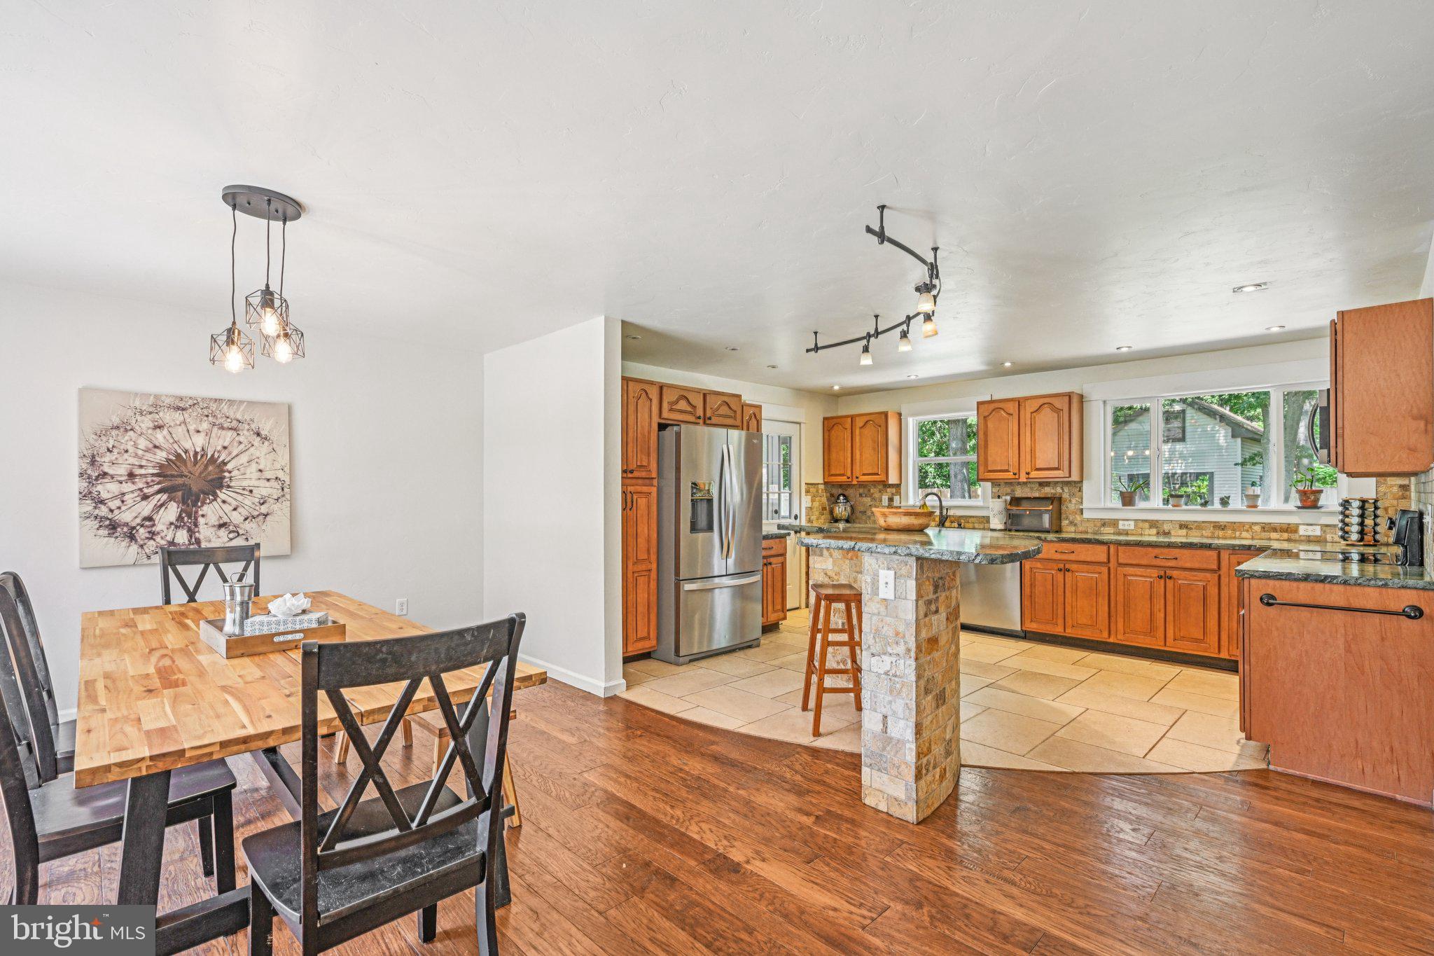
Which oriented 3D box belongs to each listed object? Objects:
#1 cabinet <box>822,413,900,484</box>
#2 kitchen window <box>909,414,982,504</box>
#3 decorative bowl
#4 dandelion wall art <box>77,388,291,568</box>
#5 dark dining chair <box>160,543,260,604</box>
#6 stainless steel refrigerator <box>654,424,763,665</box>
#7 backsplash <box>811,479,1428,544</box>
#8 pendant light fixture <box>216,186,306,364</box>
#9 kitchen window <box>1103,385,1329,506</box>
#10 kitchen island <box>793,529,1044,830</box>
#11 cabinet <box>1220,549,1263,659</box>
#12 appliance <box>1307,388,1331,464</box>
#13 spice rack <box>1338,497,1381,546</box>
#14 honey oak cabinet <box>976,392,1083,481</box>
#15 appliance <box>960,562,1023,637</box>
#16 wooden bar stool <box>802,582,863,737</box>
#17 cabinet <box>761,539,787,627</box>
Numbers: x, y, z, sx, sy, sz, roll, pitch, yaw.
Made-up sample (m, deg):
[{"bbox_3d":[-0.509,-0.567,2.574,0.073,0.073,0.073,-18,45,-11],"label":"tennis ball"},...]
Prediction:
[{"bbox_3d":[1.638,-0.323,7.209,0.315,0.762,0.834,1,-1,-44],"label":"cabinet"},{"bbox_3d":[2.393,-0.188,6.680,0.090,0.930,0.810,1,-1,-44],"label":"kitchen window"},{"bbox_3d":[1.020,0.223,3.456,0.340,0.110,0.340,0,-1,0],"label":"decorative bowl"},{"bbox_3d":[-3.263,0.006,3.983,1.008,1.023,0.040,1,-1,-44],"label":"dandelion wall art"},{"bbox_3d":[-2.515,0.860,3.202,0.470,1.005,0.550,1,-1,-37],"label":"dark dining chair"},{"bbox_3d":[-0.225,0.515,5.324,0.920,1.780,0.869,1,-1,-44],"label":"stainless steel refrigerator"},{"bbox_3d":[3.053,0.265,5.954,0.050,0.460,4.609,1,-1,-44],"label":"backsplash"},{"bbox_3d":[-1.672,-0.710,2.355,0.300,0.655,0.300,1,-1,-44],"label":"pendant light fixture"},{"bbox_3d":[3.975,-0.223,5.105,0.120,0.940,1.530,1,-1,-44],"label":"kitchen window"},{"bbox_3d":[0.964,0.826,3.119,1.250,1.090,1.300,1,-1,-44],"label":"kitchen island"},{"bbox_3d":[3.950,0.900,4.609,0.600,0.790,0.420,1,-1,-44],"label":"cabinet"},{"bbox_3d":[3.683,-0.279,3.634,0.760,0.415,0.430,1,-1,-44],"label":"appliance"},{"bbox_3d":[4.436,0.302,4.400,0.200,0.330,0.200,1,-1,-44],"label":"spice rack"},{"bbox_3d":[2.896,-0.347,5.919,0.315,0.767,0.829,1,-1,-44],"label":"honey oak cabinet"},{"bbox_3d":[2.659,0.968,5.940,0.610,0.865,0.600,1,-1,-44],"label":"appliance"},{"bbox_3d":[0.680,0.997,3.570,0.360,0.745,0.430,0,-1,0],"label":"wooden bar stool"},{"bbox_3d":[0.215,0.974,5.927,0.560,0.880,0.649,1,-1,-44],"label":"cabinet"}]

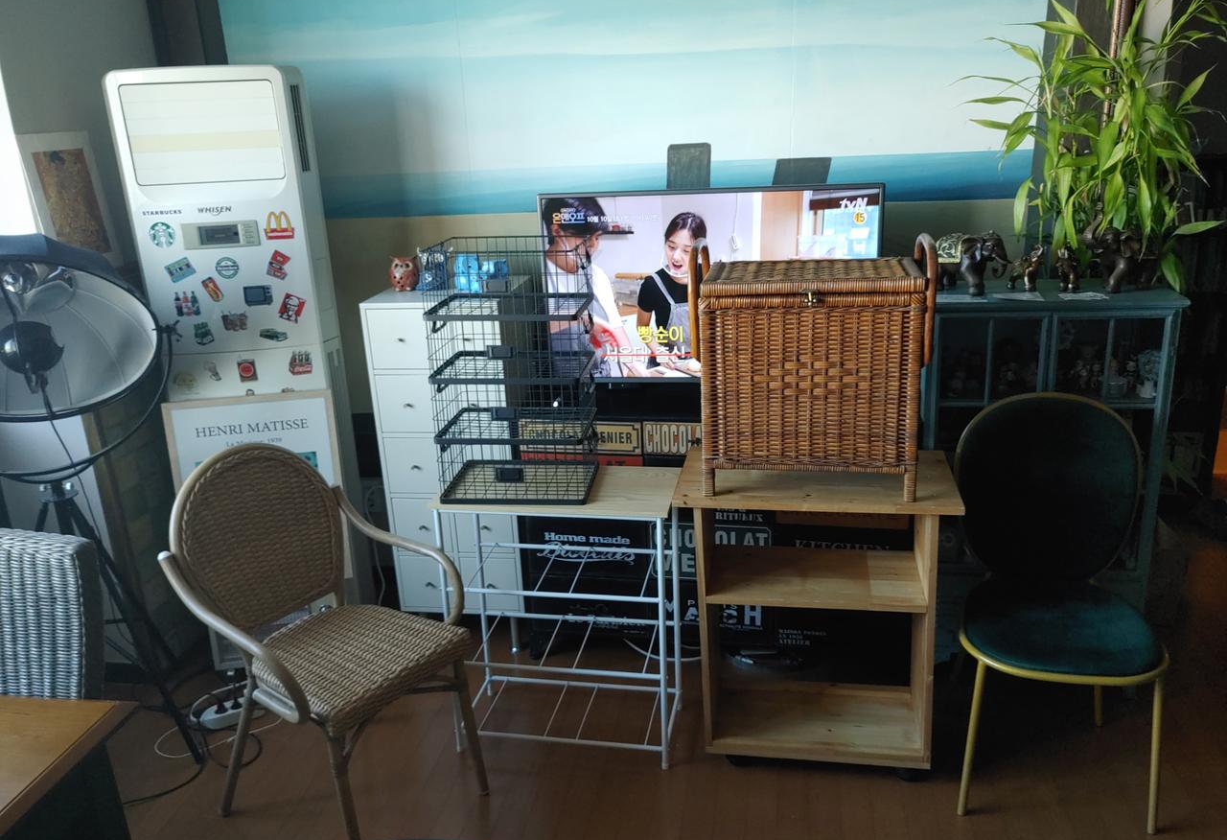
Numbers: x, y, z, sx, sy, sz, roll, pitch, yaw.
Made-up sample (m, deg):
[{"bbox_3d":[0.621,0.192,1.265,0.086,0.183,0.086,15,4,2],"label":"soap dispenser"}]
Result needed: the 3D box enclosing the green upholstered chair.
[{"bbox_3d":[1.019,0.423,2.120,0.440,0.864,0.528,1,17,13],"label":"green upholstered chair"}]

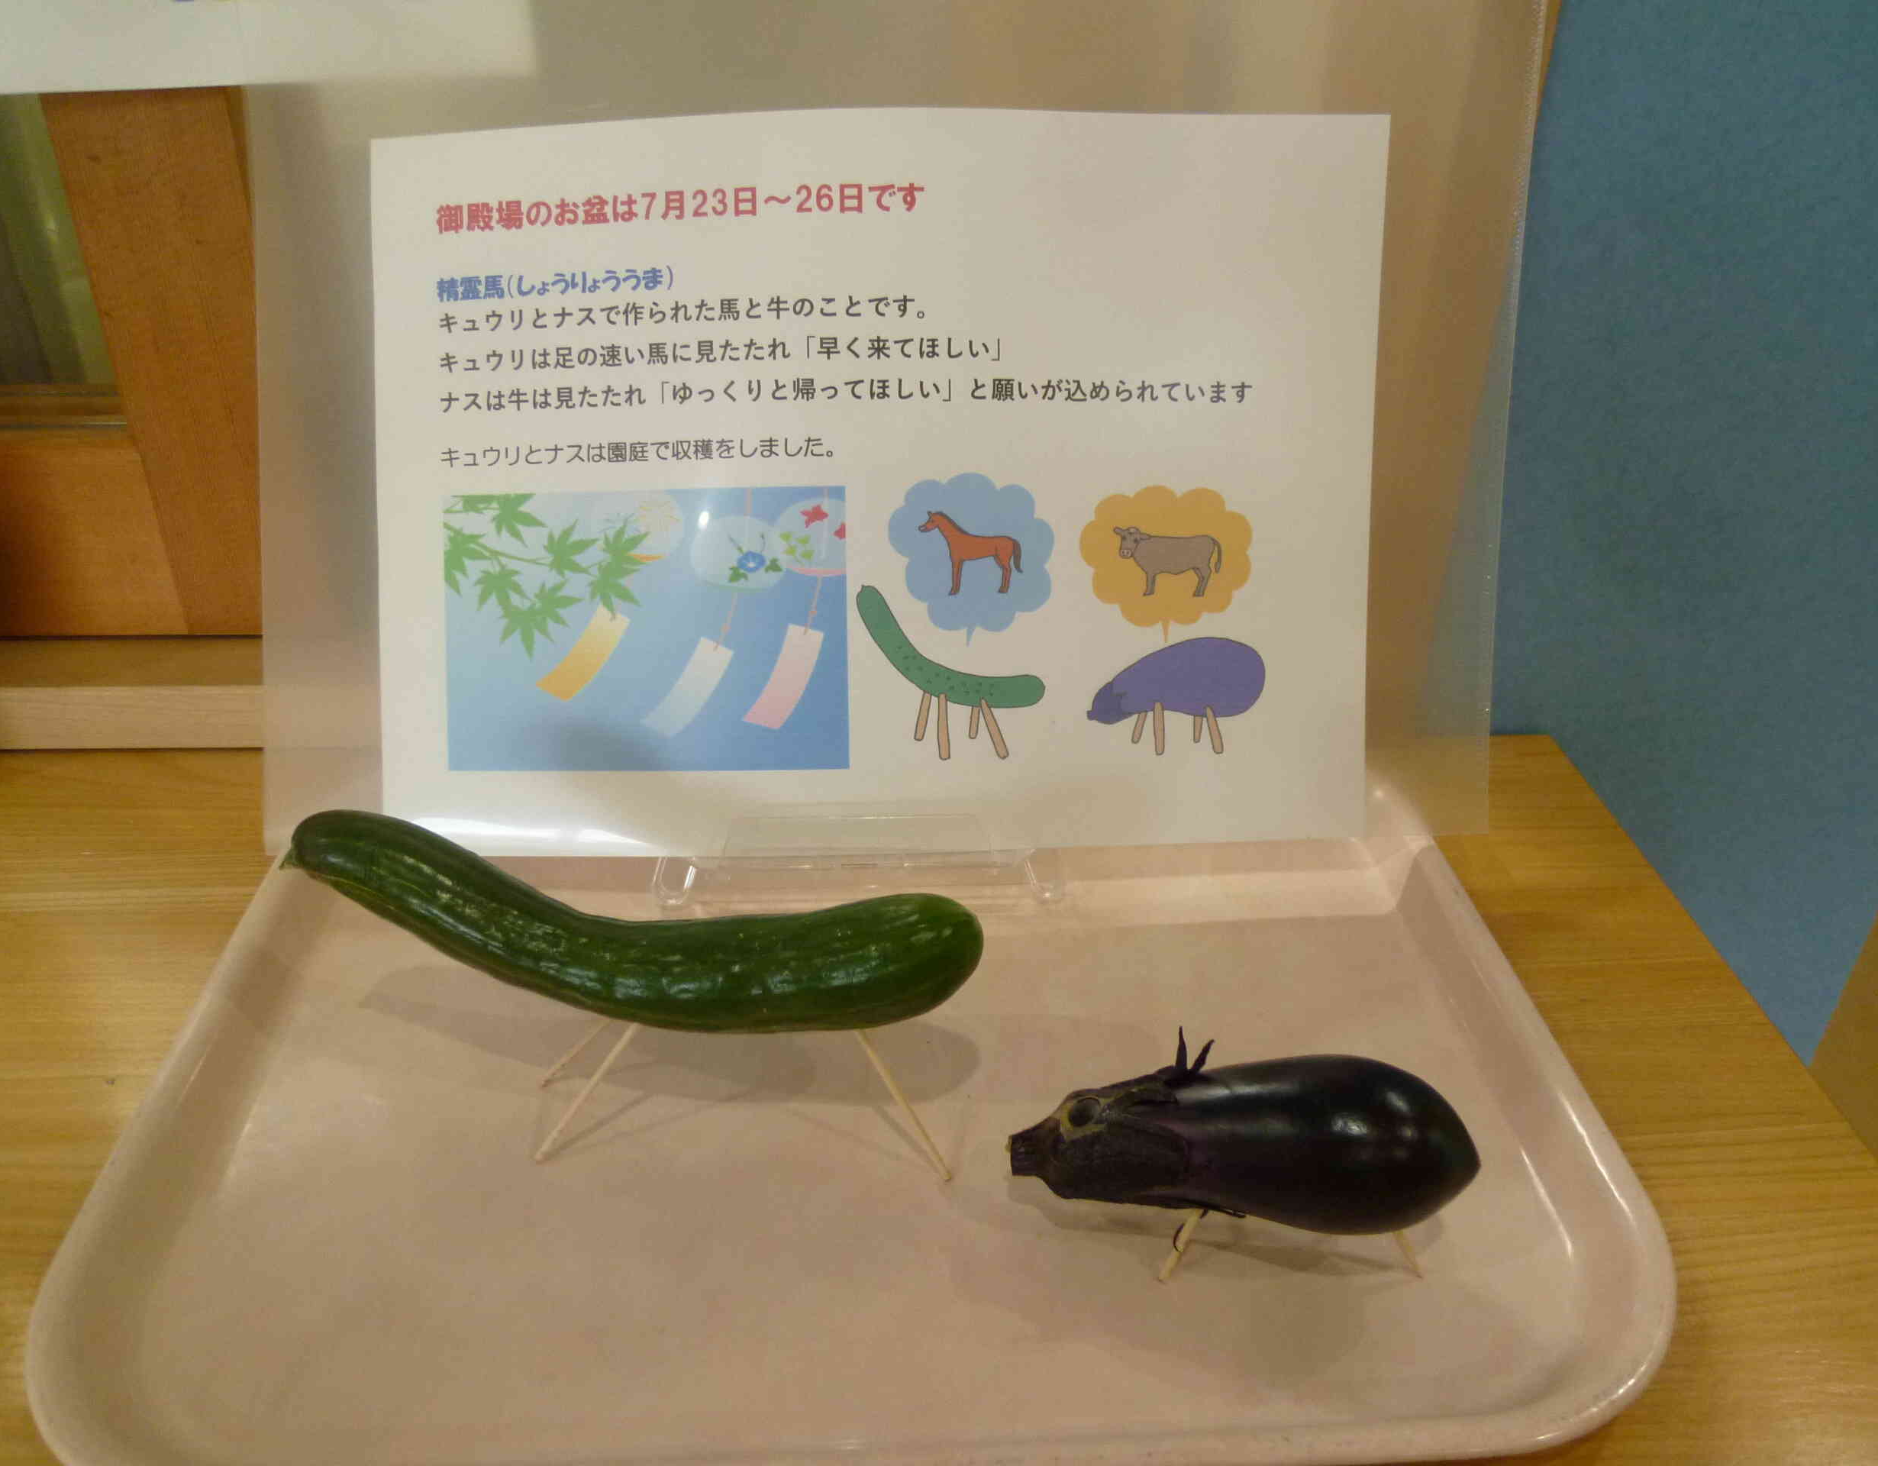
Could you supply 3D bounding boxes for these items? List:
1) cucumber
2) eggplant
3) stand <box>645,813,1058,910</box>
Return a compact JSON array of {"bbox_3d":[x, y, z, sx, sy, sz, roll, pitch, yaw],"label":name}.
[{"bbox_3d":[-0.071,0.045,0.318,0.163,0.057,0.030,2,32,2],"label":"cucumber"},{"bbox_3d":[0.071,0.087,0.304,0.110,0.056,0.040,0,32,-1],"label":"eggplant"},{"bbox_3d":[-0.024,0.018,0.432,0.129,0.054,0.062,0,32,-2],"label":"stand"}]

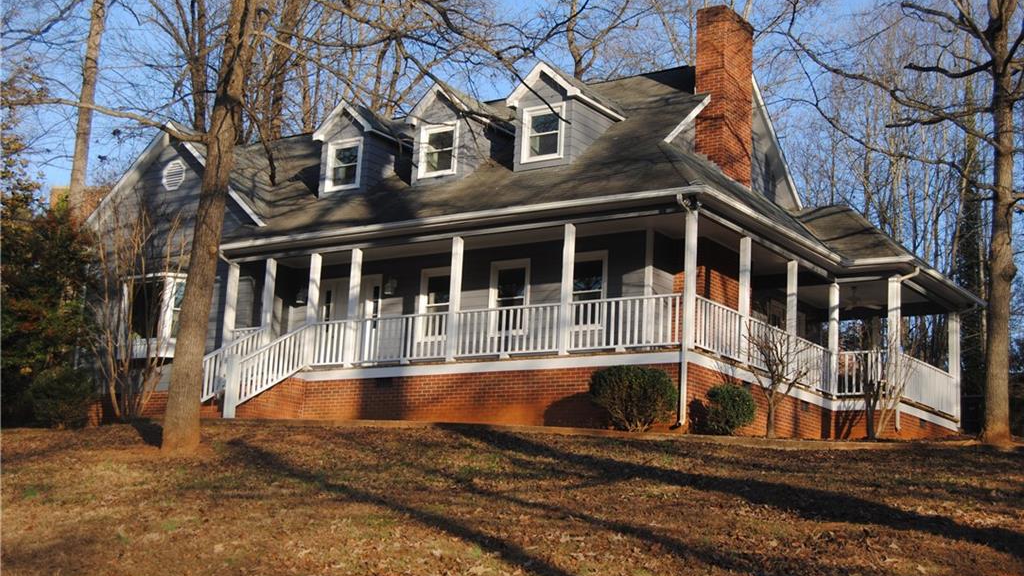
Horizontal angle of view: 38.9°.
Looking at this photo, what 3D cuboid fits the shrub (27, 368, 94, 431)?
[{"bbox_3d":[-9.708,2.354,31.208,1.420,1.320,1.400,-5,-14,34],"label":"shrub"}]

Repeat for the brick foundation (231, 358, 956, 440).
[{"bbox_3d":[2.106,2.761,28.630,9.980,1.120,11.500,-5,-14,34],"label":"brick foundation"}]

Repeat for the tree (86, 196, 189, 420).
[{"bbox_3d":[-7.820,0.406,30.224,2.150,4.750,2.100,-5,-14,34],"label":"tree"}]

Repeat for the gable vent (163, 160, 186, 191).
[{"bbox_3d":[-7.529,-2.519,32.257,0.680,0.680,0.070,-5,-14,34],"label":"gable vent"}]

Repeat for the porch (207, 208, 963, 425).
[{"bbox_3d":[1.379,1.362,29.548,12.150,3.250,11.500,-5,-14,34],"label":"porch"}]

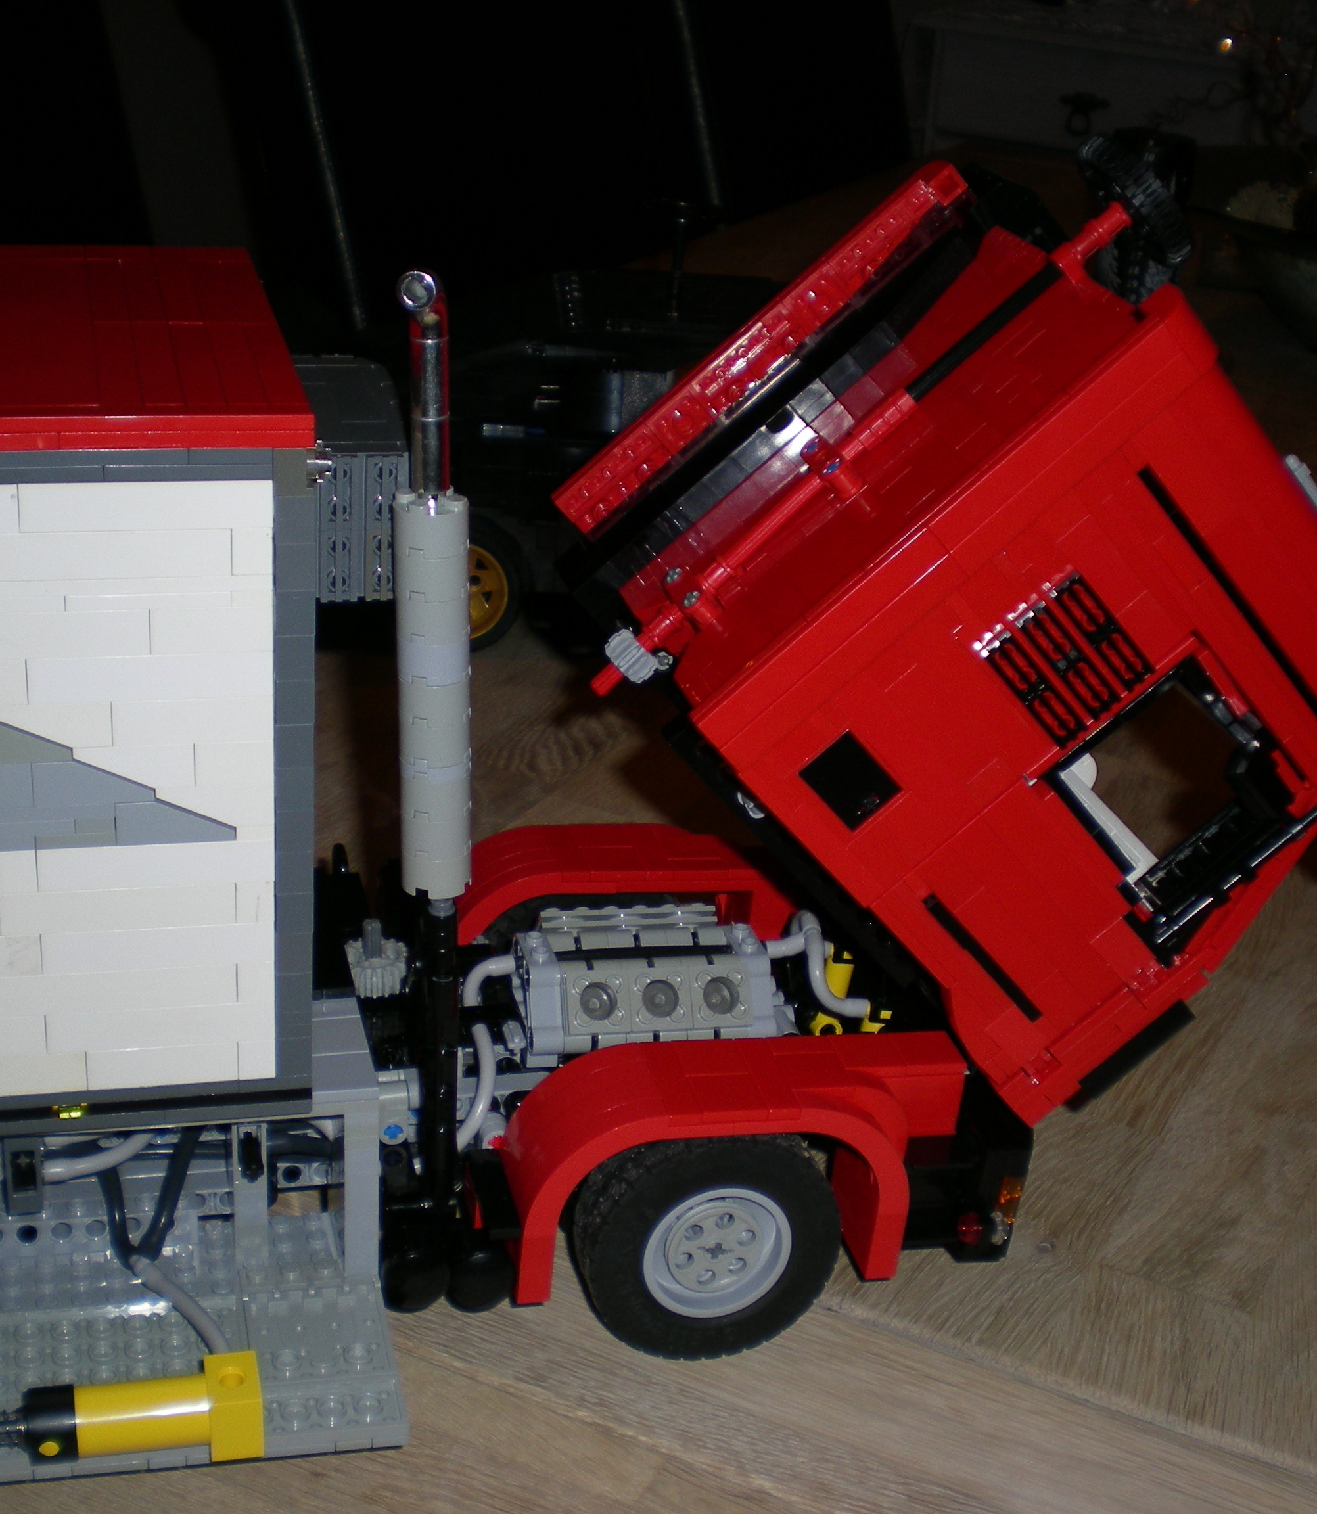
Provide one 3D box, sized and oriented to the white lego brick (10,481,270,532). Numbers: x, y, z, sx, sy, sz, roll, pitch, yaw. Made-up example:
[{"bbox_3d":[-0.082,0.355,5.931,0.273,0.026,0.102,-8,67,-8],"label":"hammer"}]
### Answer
[{"bbox_3d":[-0.100,-0.051,0.435,0.048,0.010,0.008,-2,23,-14],"label":"white lego brick"}]

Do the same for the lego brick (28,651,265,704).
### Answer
[{"bbox_3d":[-0.104,-0.017,0.453,0.048,0.010,0.008,-2,22,-13],"label":"lego brick"}]

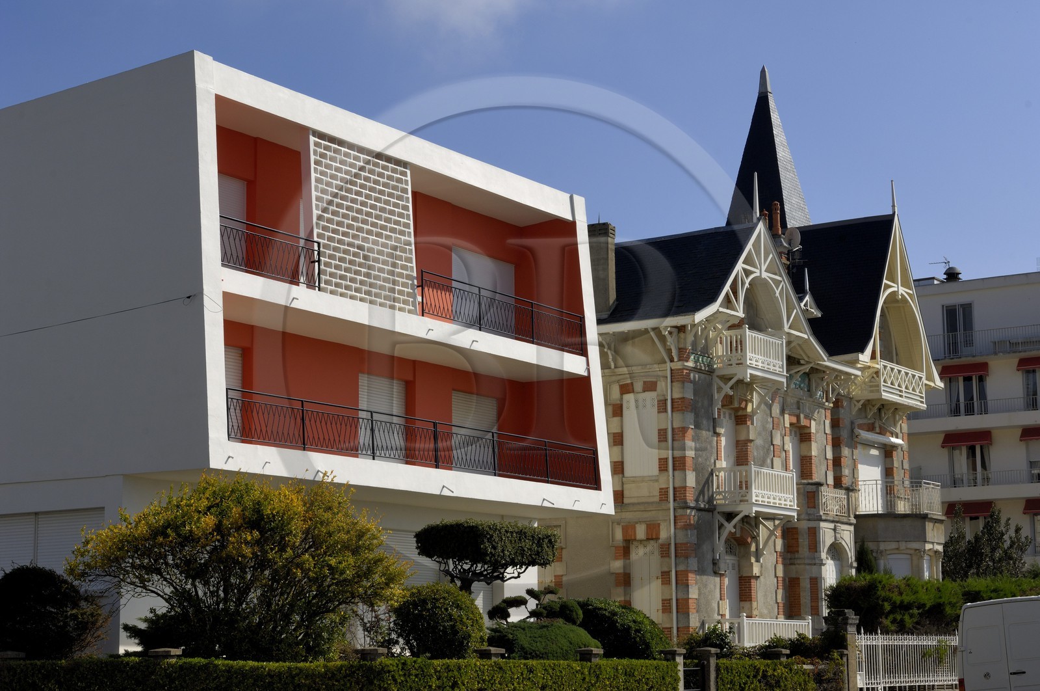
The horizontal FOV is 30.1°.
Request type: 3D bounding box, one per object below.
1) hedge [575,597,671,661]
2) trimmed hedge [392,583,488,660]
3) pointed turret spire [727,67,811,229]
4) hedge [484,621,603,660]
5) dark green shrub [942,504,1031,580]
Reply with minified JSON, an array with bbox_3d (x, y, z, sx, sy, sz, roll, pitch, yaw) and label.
[{"bbox_3d":[1.800,5.284,35.192,1.970,1.370,1.970,-6,-11,32],"label":"hedge"},{"bbox_3d":[-1.300,4.563,31.081,1.550,1.500,1.550,0,-9,0],"label":"trimmed hedge"},{"bbox_3d":[7.659,-5.834,59.924,2.350,5.800,2.350,-7,-11,32],"label":"pointed turret spire"},{"bbox_3d":[0.385,5.152,32.929,2.030,0.900,2.030,-6,-11,32],"label":"hedge"},{"bbox_3d":[14.619,7.466,60.603,2.700,5.020,3.030,-6,-11,32],"label":"dark green shrub"}]

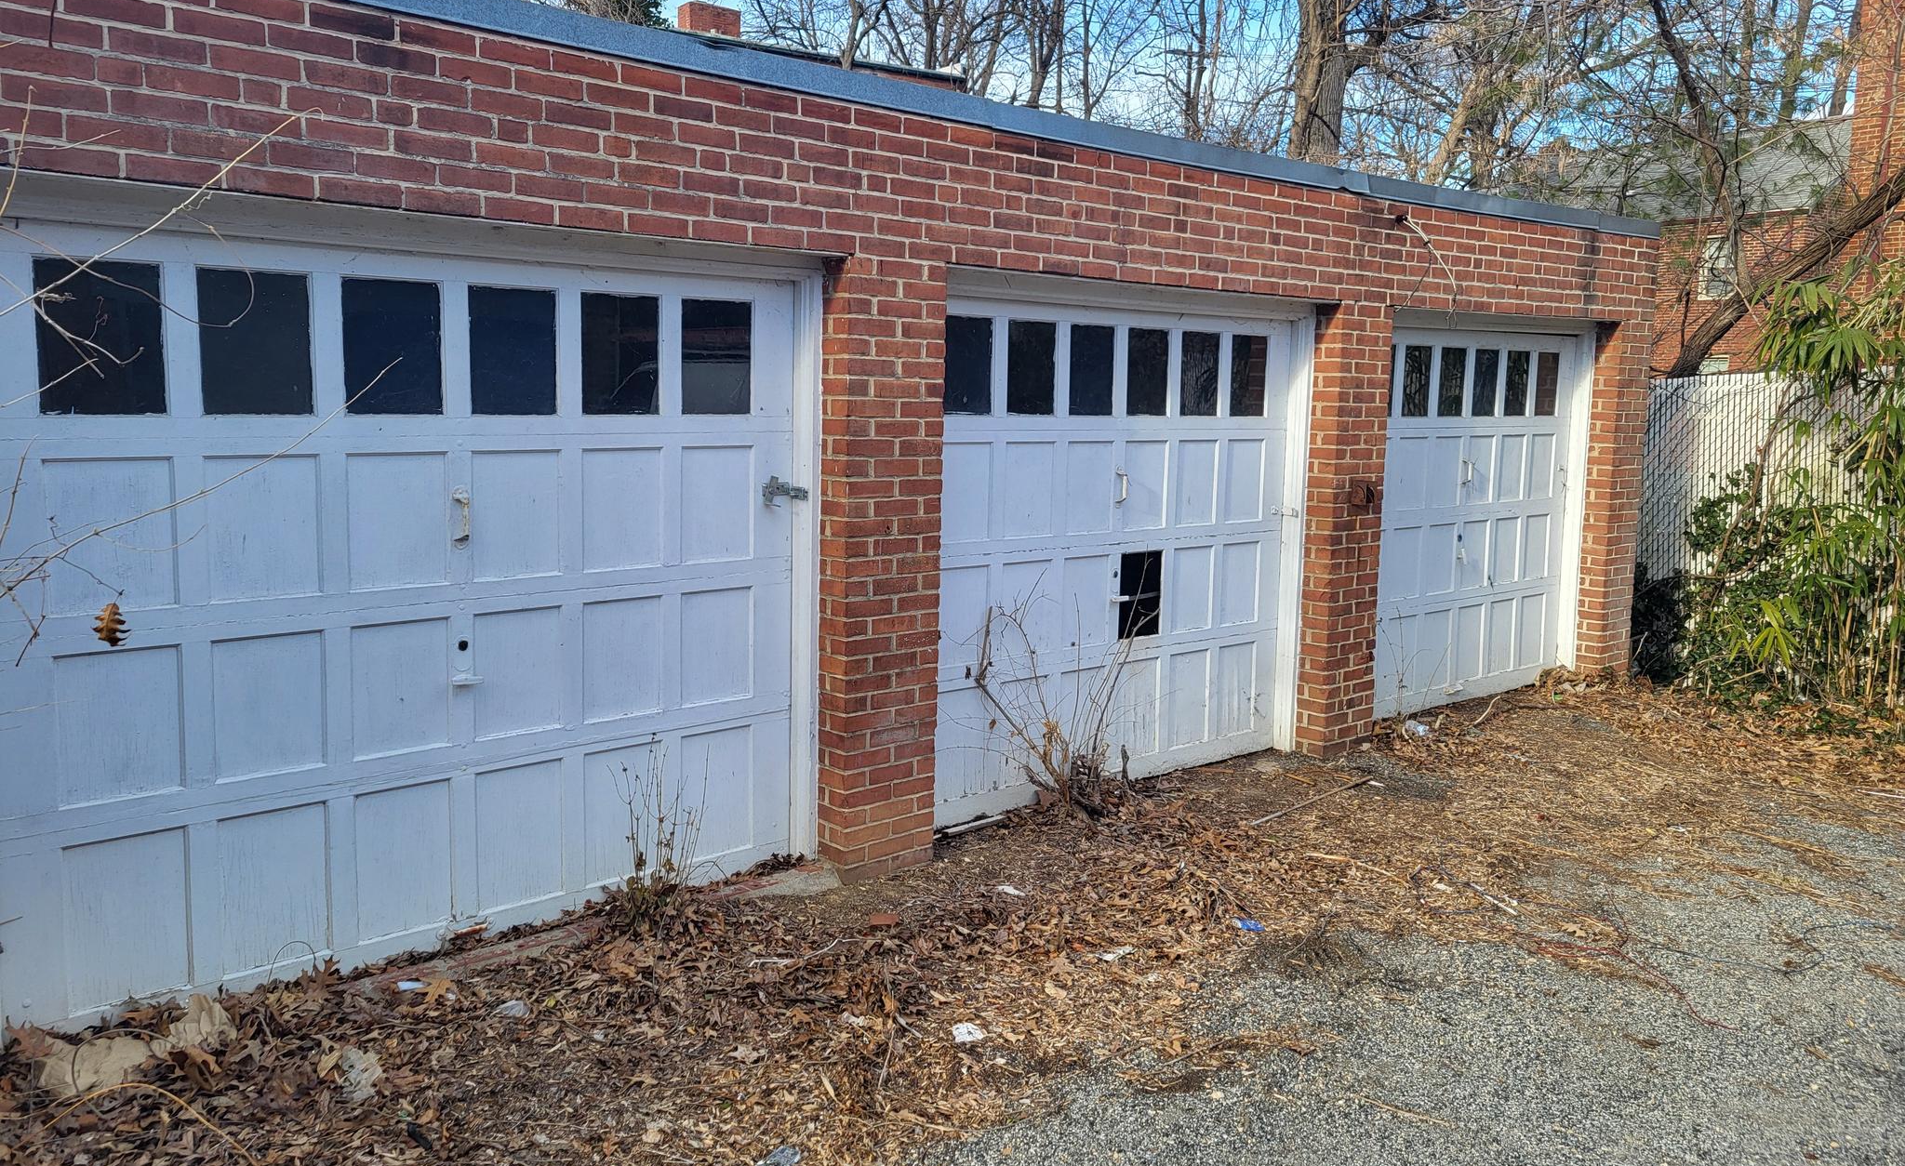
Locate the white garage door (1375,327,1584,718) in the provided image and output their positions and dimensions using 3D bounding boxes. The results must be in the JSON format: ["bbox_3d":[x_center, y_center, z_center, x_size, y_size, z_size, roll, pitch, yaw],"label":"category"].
[{"bbox_3d":[2.879,-0.359,8.117,2.434,2.111,0.080,-6,10,-41],"label":"white garage door"}]

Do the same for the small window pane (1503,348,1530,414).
[{"bbox_3d":[3.305,-1.159,8.370,0.279,0.371,0.030,-6,10,-41],"label":"small window pane"}]

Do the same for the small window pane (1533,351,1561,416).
[{"bbox_3d":[3.571,-1.186,8.606,0.276,0.371,0.030,-6,10,-41],"label":"small window pane"}]

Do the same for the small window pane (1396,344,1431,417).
[{"bbox_3d":[2.499,-1.077,7.656,0.281,0.371,0.030,-6,10,-41],"label":"small window pane"}]

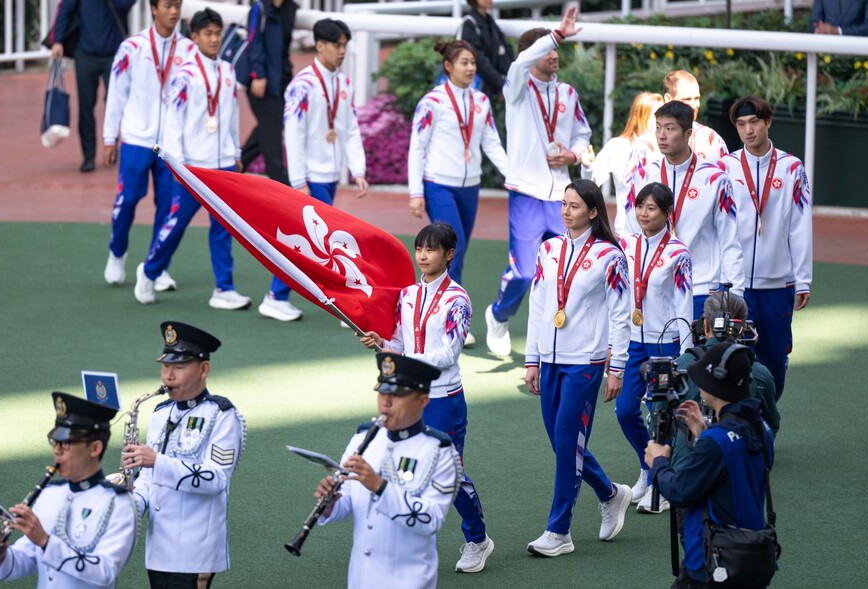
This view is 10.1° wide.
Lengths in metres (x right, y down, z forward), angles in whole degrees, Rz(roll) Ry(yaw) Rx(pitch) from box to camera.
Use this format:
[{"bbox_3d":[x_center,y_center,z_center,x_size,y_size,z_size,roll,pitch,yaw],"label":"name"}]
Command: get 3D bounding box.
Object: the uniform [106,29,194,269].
[{"bbox_3d":[-1.651,-0.853,28.889,0.560,1.430,0.460,-2,11,-18],"label":"uniform"}]

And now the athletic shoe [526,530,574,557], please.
[{"bbox_3d":[0.541,1.154,22.622,0.270,0.115,0.100,-9,14,-41],"label":"athletic shoe"}]

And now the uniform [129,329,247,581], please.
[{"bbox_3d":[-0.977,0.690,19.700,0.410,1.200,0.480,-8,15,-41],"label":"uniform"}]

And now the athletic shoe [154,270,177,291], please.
[{"bbox_3d":[-1.627,-0.073,28.889,0.105,0.115,0.290,-10,15,-44],"label":"athletic shoe"}]

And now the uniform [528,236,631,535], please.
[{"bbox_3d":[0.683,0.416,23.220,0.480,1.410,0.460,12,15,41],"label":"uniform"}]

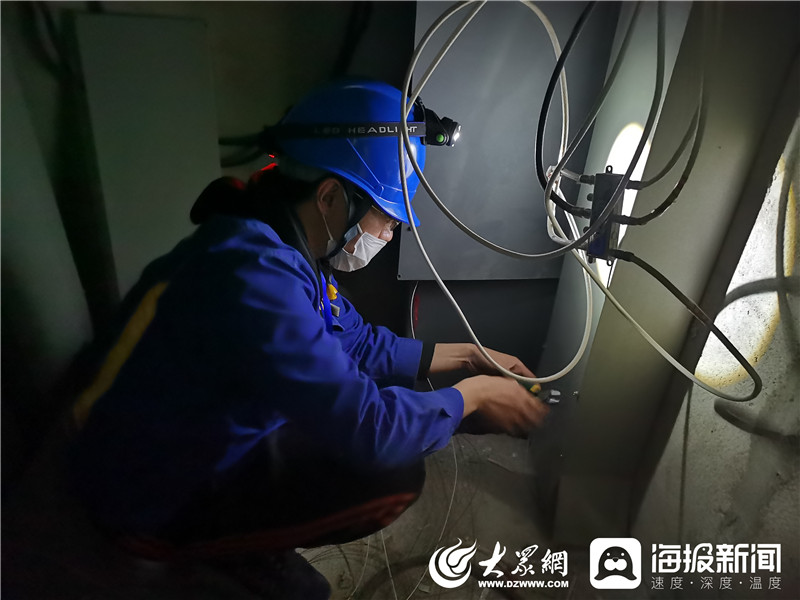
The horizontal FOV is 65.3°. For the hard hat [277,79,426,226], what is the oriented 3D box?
[{"bbox_3d":[-0.046,-0.267,1.050,0.282,0.168,0.215,31,22,-8],"label":"hard hat"}]

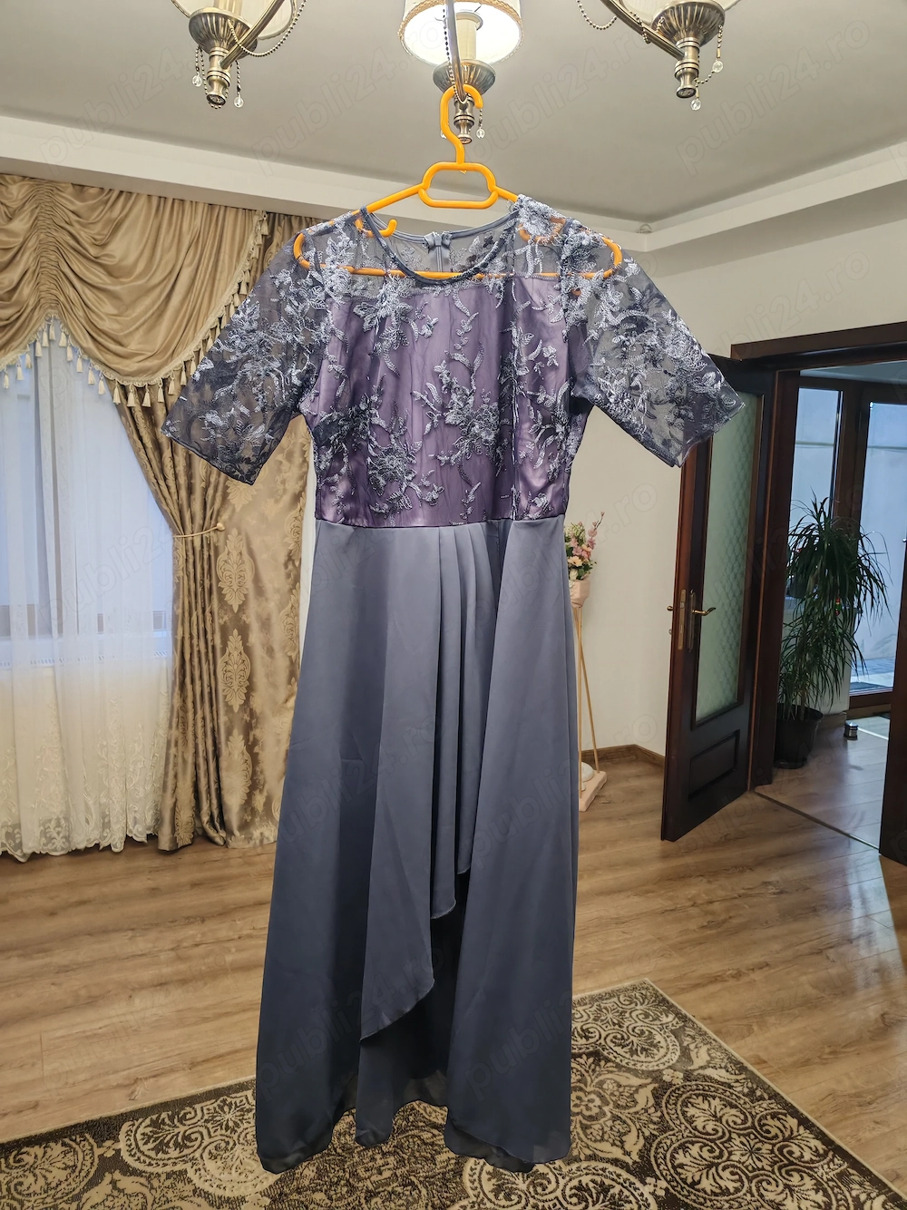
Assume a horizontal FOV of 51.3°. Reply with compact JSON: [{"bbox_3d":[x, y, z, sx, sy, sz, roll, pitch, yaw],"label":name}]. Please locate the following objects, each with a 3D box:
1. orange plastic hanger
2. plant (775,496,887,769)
[{"bbox_3d":[0.010,-0.537,1.206,0.425,0.238,0.015,1,9,-2],"label":"orange plastic hanger"},{"bbox_3d":[1.969,0.147,5.078,0.620,1.480,0.600,4,10,20],"label":"plant"}]

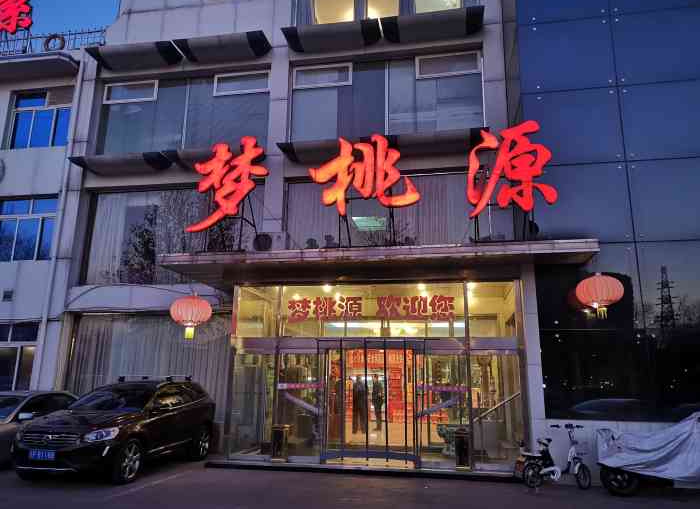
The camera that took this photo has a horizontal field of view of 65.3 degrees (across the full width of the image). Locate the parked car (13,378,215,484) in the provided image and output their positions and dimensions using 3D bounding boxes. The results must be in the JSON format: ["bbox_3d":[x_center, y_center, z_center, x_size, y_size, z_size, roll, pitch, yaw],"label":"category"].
[{"bbox_3d":[-4.265,3.290,10.753,1.890,1.710,4.640,-2,-13,11],"label":"parked car"}]

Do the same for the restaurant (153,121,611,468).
[{"bbox_3d":[0.534,1.040,11.031,7.800,6.322,3.200,-2,-13,10],"label":"restaurant"}]

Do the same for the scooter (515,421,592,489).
[{"bbox_3d":[3.304,3.311,8.989,1.330,1.050,0.560,3,-13,-9],"label":"scooter"}]

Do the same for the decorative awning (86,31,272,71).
[{"bbox_3d":[-4.718,-5.482,14.822,5.200,0.450,0.850,-2,-13,10],"label":"decorative awning"}]

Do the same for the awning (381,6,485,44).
[{"bbox_3d":[2.100,-5.692,13.594,2.600,0.450,0.850,-2,-13,10],"label":"awning"}]

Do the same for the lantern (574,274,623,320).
[{"bbox_3d":[4.374,0.717,9.552,0.770,0.790,0.770,-2,-13,10],"label":"lantern"}]

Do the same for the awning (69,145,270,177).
[{"bbox_3d":[-4.750,-2.382,14.113,5.200,0.450,0.850,-2,-13,10],"label":"awning"}]

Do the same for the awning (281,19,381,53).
[{"bbox_3d":[-0.409,-5.615,14.046,2.550,0.450,0.850,-2,-13,10],"label":"awning"}]

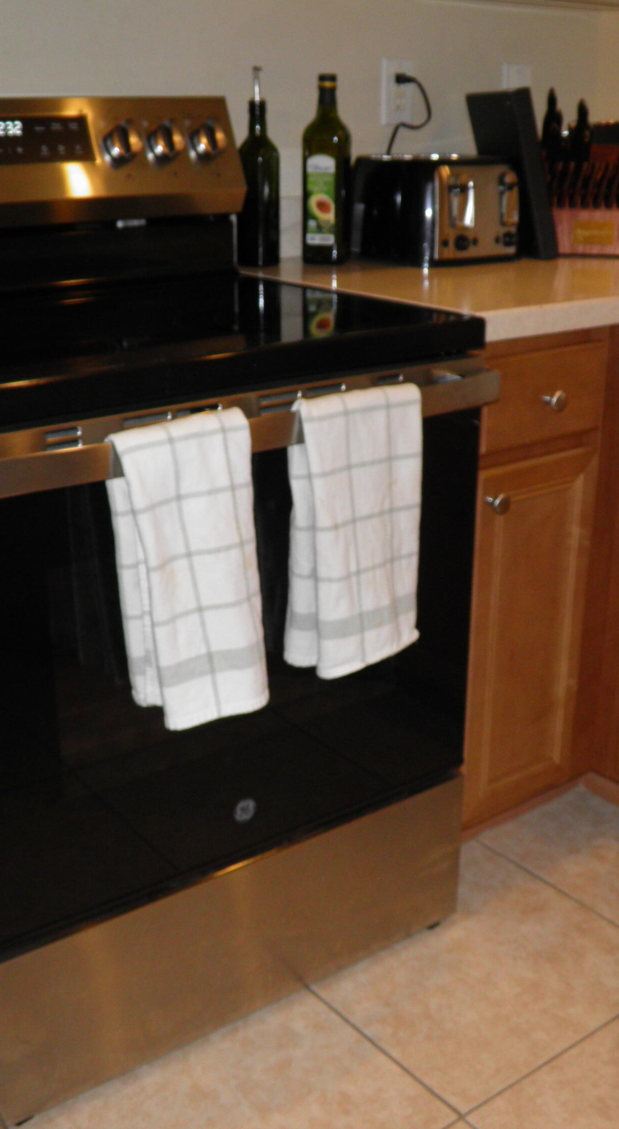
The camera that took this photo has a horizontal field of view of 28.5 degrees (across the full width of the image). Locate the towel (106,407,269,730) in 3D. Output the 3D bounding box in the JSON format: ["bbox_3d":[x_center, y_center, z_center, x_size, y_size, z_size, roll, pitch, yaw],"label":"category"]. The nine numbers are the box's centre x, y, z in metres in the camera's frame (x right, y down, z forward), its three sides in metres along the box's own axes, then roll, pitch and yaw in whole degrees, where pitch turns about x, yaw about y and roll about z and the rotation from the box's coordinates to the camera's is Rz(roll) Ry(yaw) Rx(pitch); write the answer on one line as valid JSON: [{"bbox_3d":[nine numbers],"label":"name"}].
[{"bbox_3d":[-0.126,0.007,1.343,0.169,0.339,0.054,-15,25,-34],"label":"towel"}]

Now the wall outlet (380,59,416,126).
[{"bbox_3d":[0.163,-0.860,2.216,0.072,0.114,0.012,-15,25,-34],"label":"wall outlet"}]

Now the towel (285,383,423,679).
[{"bbox_3d":[0.055,-0.043,1.468,0.176,0.337,0.054,-15,25,-34],"label":"towel"}]

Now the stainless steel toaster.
[{"bbox_3d":[0.219,-0.635,2.152,0.260,0.176,0.240,-15,25,-34],"label":"stainless steel toaster"}]

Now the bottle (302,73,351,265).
[{"bbox_3d":[0.028,-0.670,2.066,0.082,0.305,0.082,-15,25,-34],"label":"bottle"}]

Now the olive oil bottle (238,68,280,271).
[{"bbox_3d":[-0.088,-0.665,2.042,0.070,0.315,0.070,0,21,0],"label":"olive oil bottle"}]

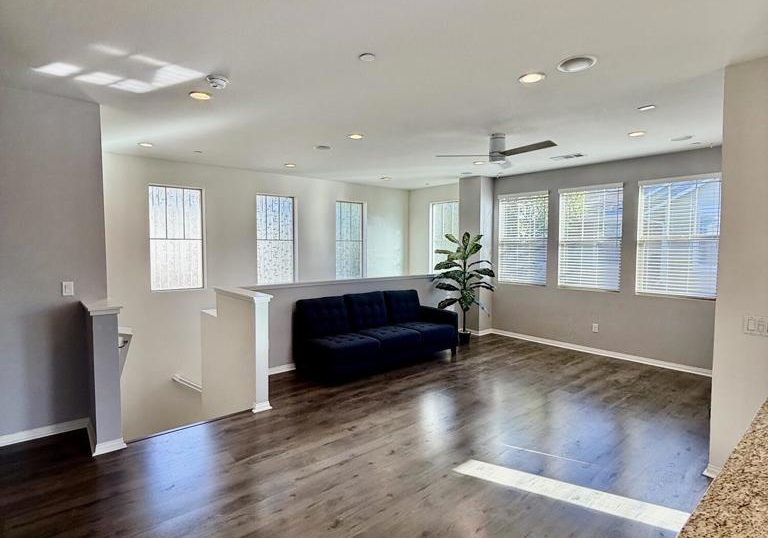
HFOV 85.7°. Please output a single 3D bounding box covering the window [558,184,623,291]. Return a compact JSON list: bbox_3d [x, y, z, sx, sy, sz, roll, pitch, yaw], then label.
[{"bbox_3d":[3.006,-0.453,6.083,0.100,1.513,0.925,-2,4,-39],"label":"window"}]

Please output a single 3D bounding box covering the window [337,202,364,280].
[{"bbox_3d":[-0.627,-0.513,7.853,0.709,1.483,0.100,-2,4,-39],"label":"window"}]

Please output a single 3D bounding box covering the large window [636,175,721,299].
[{"bbox_3d":[3.673,-0.402,5.205,0.070,1.529,0.922,-2,4,-39],"label":"large window"}]

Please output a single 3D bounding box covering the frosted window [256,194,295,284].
[{"bbox_3d":[-1.793,-0.470,6.919,0.720,1.483,0.100,-2,4,-39],"label":"frosted window"}]

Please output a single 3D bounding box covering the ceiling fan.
[{"bbox_3d":[1.313,-1.278,4.406,1.150,0.310,1.140,-2,4,-39],"label":"ceiling fan"}]

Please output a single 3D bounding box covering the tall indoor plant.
[{"bbox_3d":[1.293,0.297,6.702,0.840,1.814,0.840,0,3,0],"label":"tall indoor plant"}]

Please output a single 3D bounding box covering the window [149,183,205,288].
[{"bbox_3d":[-2.970,-0.427,5.975,0.723,1.483,0.100,-2,4,-39],"label":"window"}]

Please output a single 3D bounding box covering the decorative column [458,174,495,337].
[{"bbox_3d":[1.660,-0.209,7.517,0.300,2.749,0.490,-2,4,-39],"label":"decorative column"}]

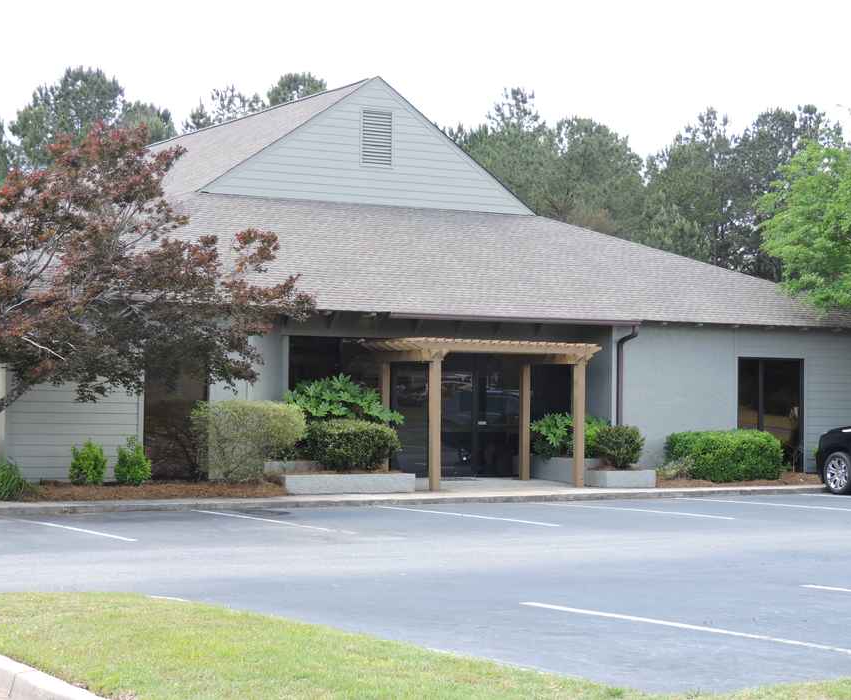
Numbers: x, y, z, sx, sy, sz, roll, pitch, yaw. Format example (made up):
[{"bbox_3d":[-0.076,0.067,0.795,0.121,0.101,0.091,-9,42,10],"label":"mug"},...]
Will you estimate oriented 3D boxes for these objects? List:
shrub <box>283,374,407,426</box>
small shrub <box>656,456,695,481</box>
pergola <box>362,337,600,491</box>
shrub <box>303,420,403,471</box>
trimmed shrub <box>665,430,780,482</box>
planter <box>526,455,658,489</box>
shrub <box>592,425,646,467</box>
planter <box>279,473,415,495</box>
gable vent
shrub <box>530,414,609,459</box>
[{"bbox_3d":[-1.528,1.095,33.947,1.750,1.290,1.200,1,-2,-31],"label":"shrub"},{"bbox_3d":[4.749,2.265,36.035,0.560,0.450,0.520,1,-2,-31],"label":"small shrub"},{"bbox_3d":[1.032,1.192,34.916,4.020,2.720,2.130,1,-2,-31],"label":"pergola"},{"bbox_3d":[-1.291,1.666,33.077,1.480,0.910,0.900,1,-2,-31],"label":"shrub"},{"bbox_3d":[5.793,2.054,37.032,2.050,1.020,1.100,1,-2,-31],"label":"trimmed shrub"},{"bbox_3d":[3.234,2.338,36.563,1.150,0.540,2.550,1,-2,-31],"label":"planter"},{"bbox_3d":[3.708,1.847,35.937,0.820,0.820,0.820,1,-2,-31],"label":"shrub"},{"bbox_3d":[-1.514,2.329,32.863,2.500,0.350,1.100,1,-2,-31],"label":"planter"},{"bbox_3d":[-1.052,-4.633,41.190,0.810,1.220,0.090,1,-2,-31],"label":"gable vent"},{"bbox_3d":[2.839,1.669,36.903,1.000,0.840,1.200,1,-2,-31],"label":"shrub"}]

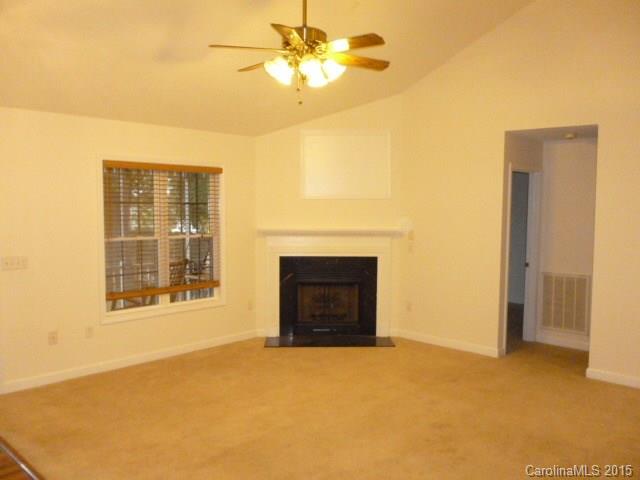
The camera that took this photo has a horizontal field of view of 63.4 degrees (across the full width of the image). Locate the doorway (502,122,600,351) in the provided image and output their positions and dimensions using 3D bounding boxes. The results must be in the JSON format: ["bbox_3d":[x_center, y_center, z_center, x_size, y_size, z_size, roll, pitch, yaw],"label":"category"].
[{"bbox_3d":[2.305,0.100,5.259,0.130,2.418,0.903,-4,6,-44],"label":"doorway"}]

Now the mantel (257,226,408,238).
[{"bbox_3d":[0.141,-0.096,6.297,1.795,0.130,0.180,0,4,0],"label":"mantel"}]

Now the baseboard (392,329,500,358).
[{"bbox_3d":[1.466,1.204,6.084,0.018,0.095,1.353,-4,6,-44],"label":"baseboard"}]

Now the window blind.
[{"bbox_3d":[-1.649,-0.053,5.570,1.351,1.488,0.100,-4,6,-44],"label":"window blind"}]

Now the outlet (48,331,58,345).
[{"bbox_3d":[-2.459,0.910,4.780,0.073,0.118,0.010,-4,6,-44],"label":"outlet"}]

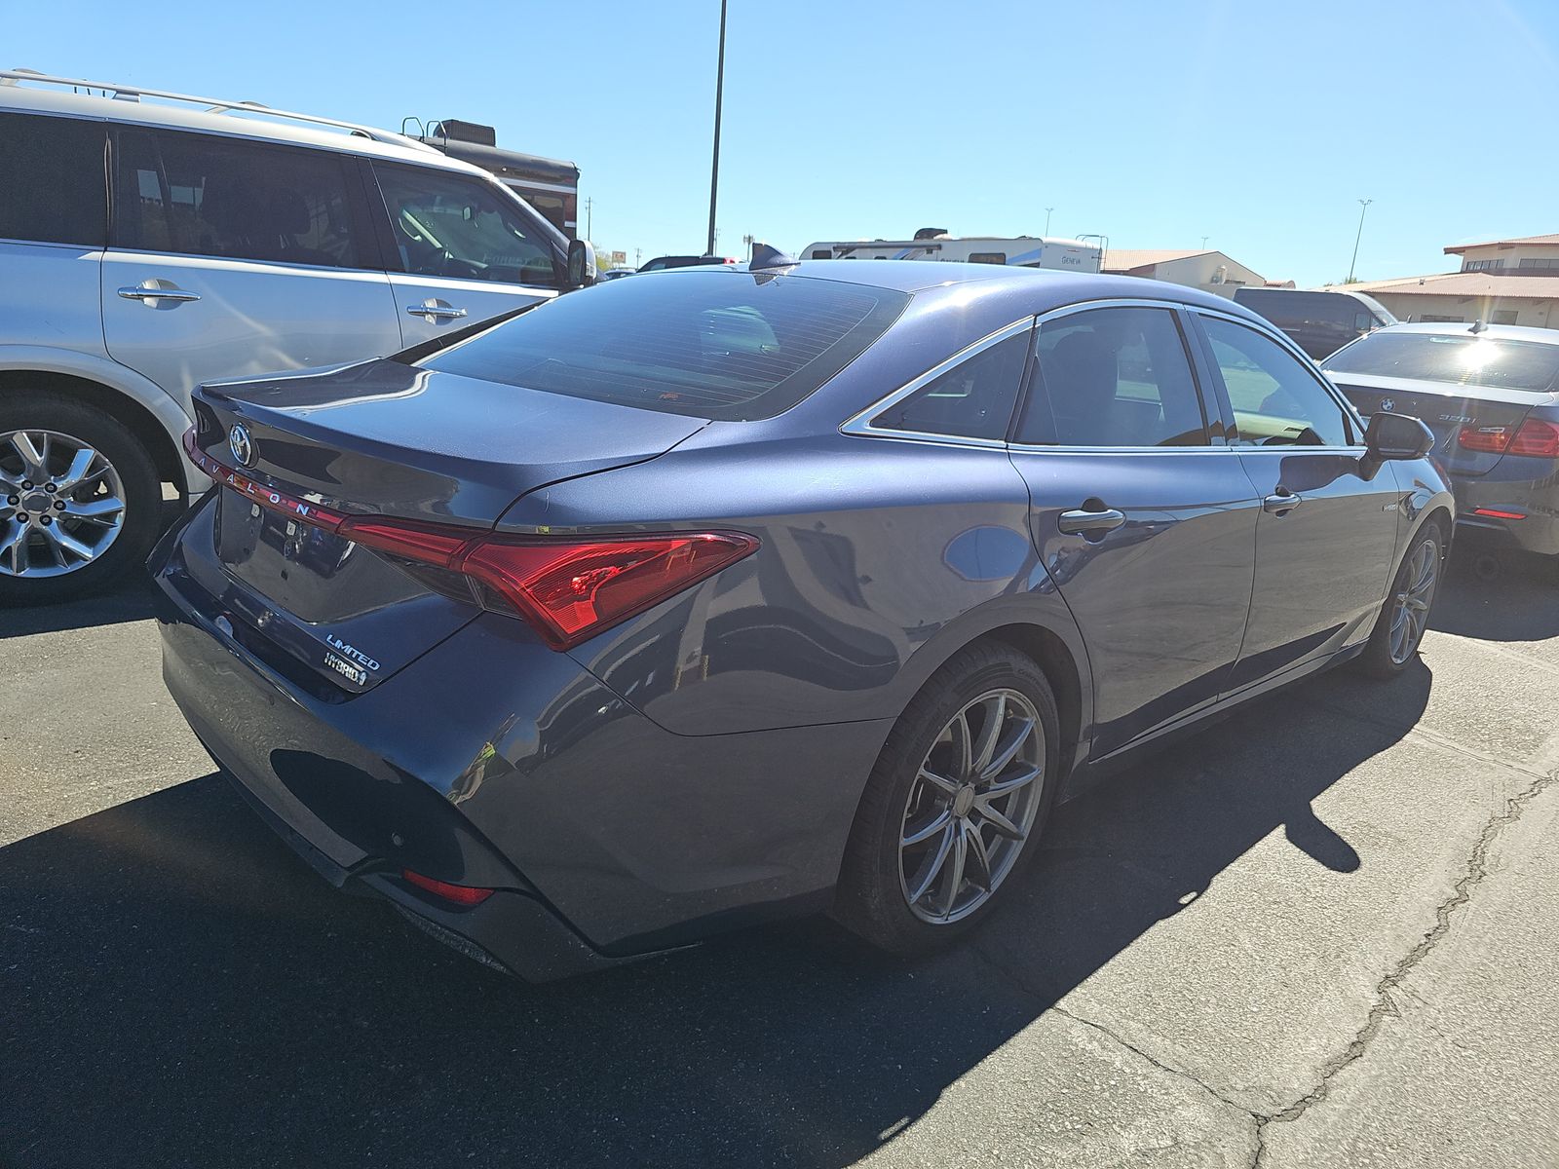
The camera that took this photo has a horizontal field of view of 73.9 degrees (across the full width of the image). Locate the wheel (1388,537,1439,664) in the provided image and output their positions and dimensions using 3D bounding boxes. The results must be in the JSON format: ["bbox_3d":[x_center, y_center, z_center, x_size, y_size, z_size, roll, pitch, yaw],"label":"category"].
[{"bbox_3d":[2.425,0.051,4.109,0.490,0.490,0.190,-11,21,-43],"label":"wheel"}]

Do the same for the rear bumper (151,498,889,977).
[{"bbox_3d":[-0.721,0.137,2.173,0.840,0.560,1.840,-10,19,-43],"label":"rear bumper"}]

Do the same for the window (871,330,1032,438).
[{"bbox_3d":[0.357,-0.381,2.018,0.589,0.239,0.060,-13,-12,-41],"label":"window"}]

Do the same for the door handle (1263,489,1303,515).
[{"bbox_3d":[1.377,-0.222,2.826,0.238,0.050,0.047,-11,21,-43],"label":"door handle"}]

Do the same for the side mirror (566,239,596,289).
[{"bbox_3d":[-0.975,-1.571,5.101,0.140,0.260,0.230,-8,17,-37],"label":"side mirror"}]

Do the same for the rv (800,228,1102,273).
[{"bbox_3d":[4.245,-7.885,28.492,2.500,3.450,8.784,-9,20,-39],"label":"rv"}]

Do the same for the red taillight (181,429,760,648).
[{"bbox_3d":[-0.797,-0.175,2.006,0.440,0.160,1.750,-11,21,-43],"label":"red taillight"}]

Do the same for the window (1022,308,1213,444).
[{"bbox_3d":[0.731,-0.473,2.322,0.840,0.335,0.060,-11,1,-43],"label":"window"}]

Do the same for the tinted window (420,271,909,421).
[{"bbox_3d":[-0.288,-0.590,2.384,0.770,0.100,1.240,-35,34,-33],"label":"tinted window"}]

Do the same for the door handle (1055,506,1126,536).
[{"bbox_3d":[0.644,-0.132,2.124,0.238,0.050,0.047,-11,21,-43],"label":"door handle"}]

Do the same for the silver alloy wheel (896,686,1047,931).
[{"bbox_3d":[0.342,0.427,2.128,0.482,0.482,0.170,-10,19,-43],"label":"silver alloy wheel"}]

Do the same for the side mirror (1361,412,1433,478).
[{"bbox_3d":[1.922,-0.423,3.231,0.160,0.190,0.200,-11,21,-43],"label":"side mirror"}]

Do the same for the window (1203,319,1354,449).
[{"bbox_3d":[1.502,-0.602,3.102,0.952,0.391,0.070,-8,-10,-43],"label":"window"}]

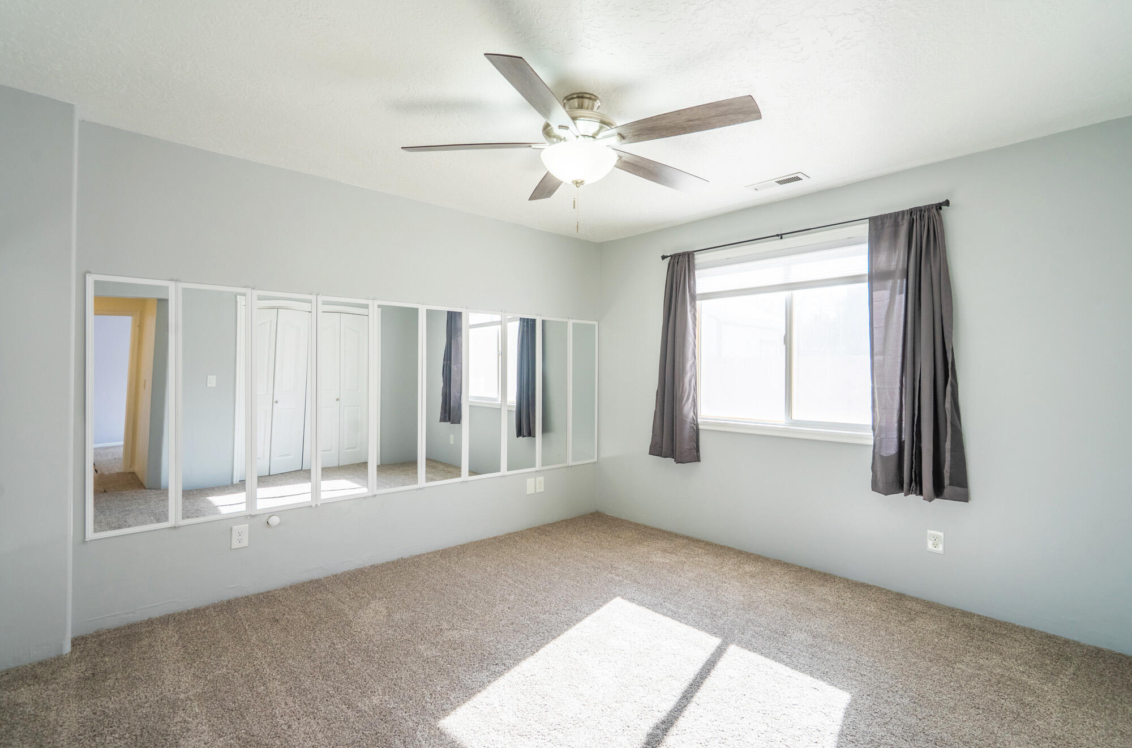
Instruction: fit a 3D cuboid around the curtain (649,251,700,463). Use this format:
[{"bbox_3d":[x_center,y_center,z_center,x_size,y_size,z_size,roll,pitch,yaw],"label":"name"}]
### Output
[{"bbox_3d":[0.834,-0.118,3.861,0.460,1.600,0.110,0,0,45],"label":"curtain"}]

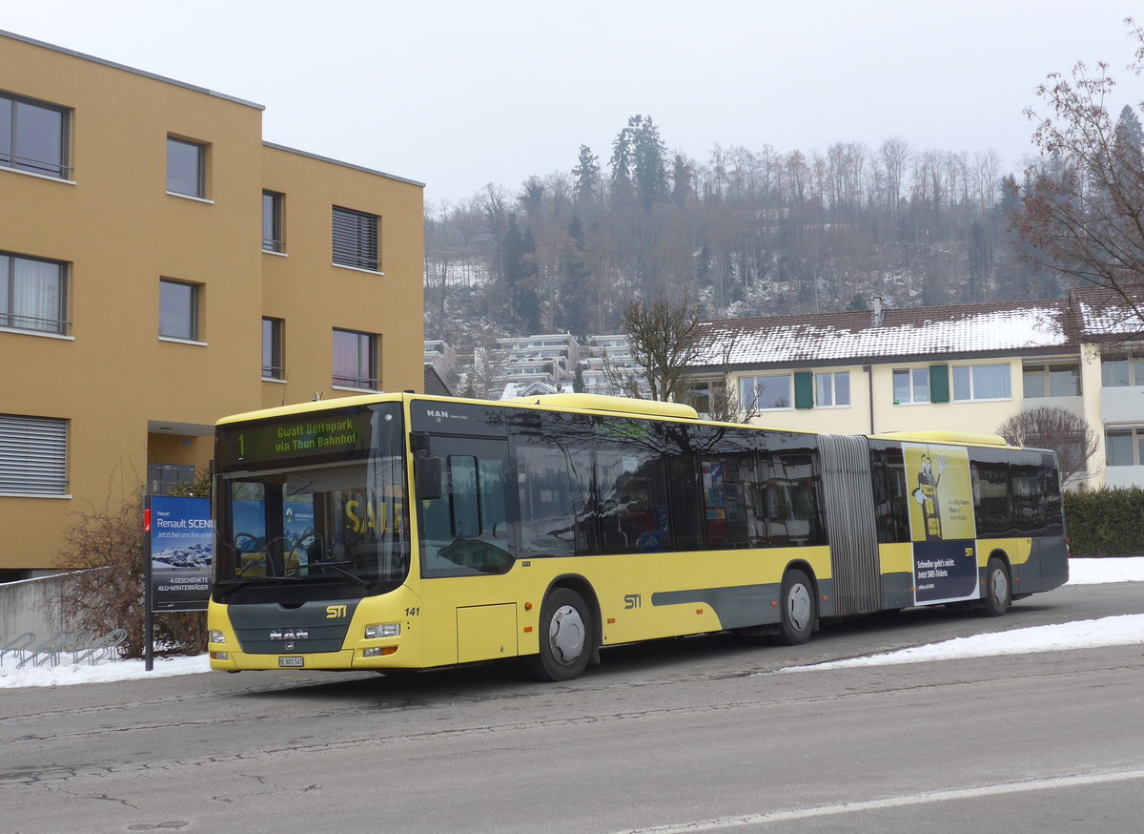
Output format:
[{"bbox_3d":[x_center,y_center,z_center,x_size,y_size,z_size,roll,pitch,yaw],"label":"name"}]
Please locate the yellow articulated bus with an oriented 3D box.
[{"bbox_3d":[2.569,1.507,21.726,2.550,2.980,18.000,-7,-6,35],"label":"yellow articulated bus"}]

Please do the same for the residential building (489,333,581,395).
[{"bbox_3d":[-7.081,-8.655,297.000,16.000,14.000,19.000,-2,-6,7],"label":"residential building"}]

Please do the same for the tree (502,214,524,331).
[{"bbox_3d":[-12.326,-30.076,335.000,4.800,24.000,4.800,-1,-6,0],"label":"tree"}]

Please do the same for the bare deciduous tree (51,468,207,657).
[{"bbox_3d":[-6.195,2.034,22.800,2.250,2.700,2.200,-1,-6,0],"label":"bare deciduous tree"}]

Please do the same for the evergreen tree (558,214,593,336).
[{"bbox_3d":[0.690,-29.485,335.000,7.000,25.000,7.000,-1,-6,0],"label":"evergreen tree"}]

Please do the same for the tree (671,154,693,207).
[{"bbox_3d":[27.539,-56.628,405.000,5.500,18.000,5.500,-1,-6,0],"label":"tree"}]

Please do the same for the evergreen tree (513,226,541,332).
[{"bbox_3d":[-9.034,-28.073,330.000,5.600,21.500,5.600,-1,-6,0],"label":"evergreen tree"}]

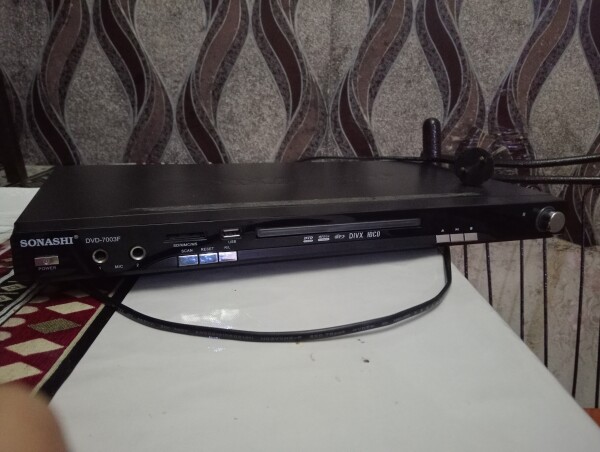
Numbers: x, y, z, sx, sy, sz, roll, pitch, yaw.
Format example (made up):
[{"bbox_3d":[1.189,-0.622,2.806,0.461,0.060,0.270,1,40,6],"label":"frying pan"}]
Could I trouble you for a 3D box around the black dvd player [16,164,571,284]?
[{"bbox_3d":[-0.003,-0.020,0.456,0.430,0.042,0.217,-3,17,-20],"label":"black dvd player"}]

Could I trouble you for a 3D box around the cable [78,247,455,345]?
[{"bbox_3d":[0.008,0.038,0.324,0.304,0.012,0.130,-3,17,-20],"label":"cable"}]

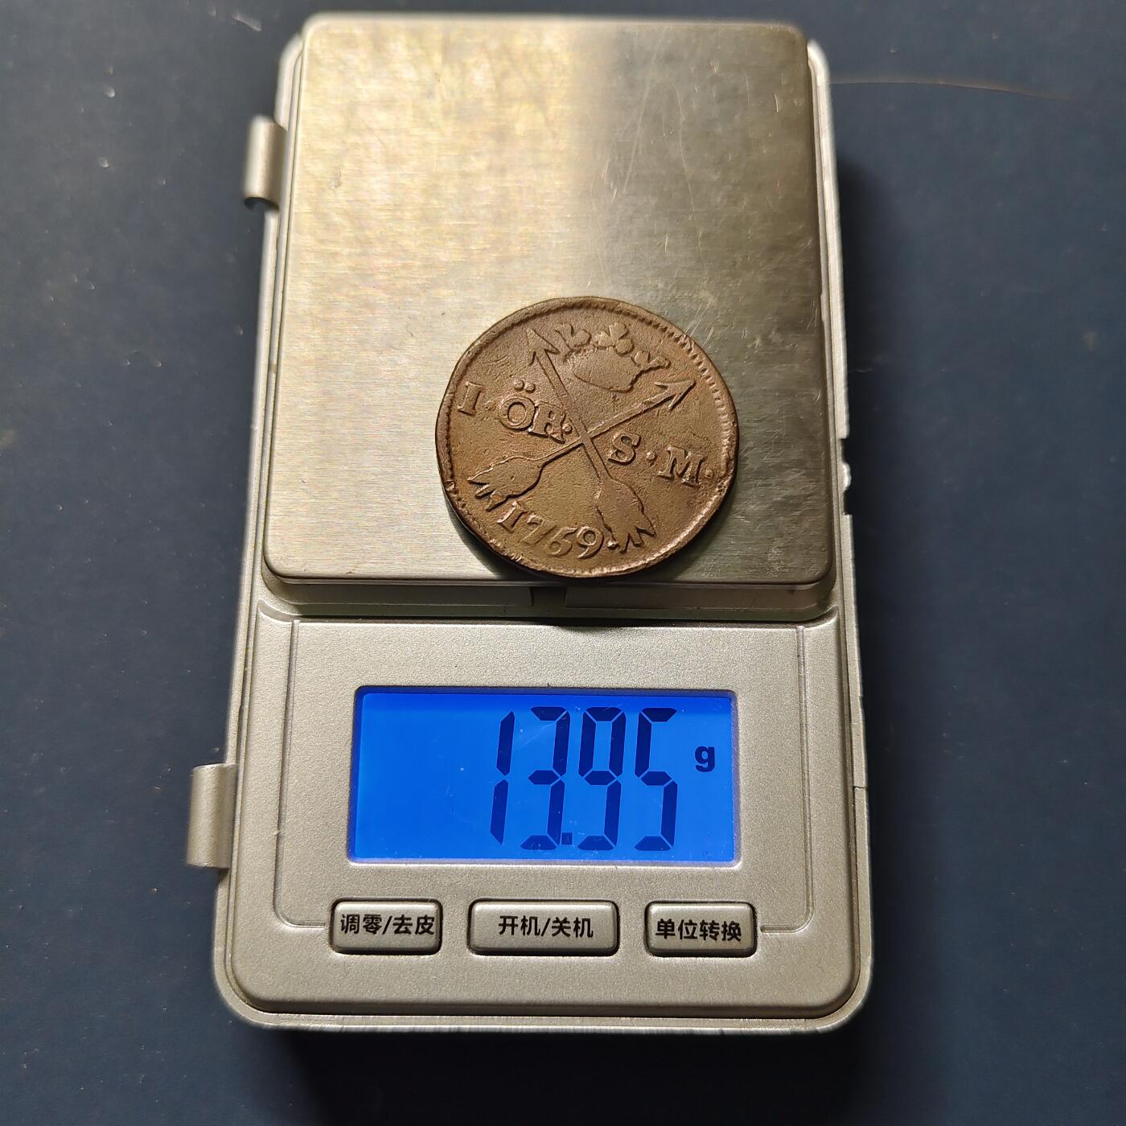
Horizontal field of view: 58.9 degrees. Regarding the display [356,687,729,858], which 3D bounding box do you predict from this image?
[{"bbox_3d":[-0.002,0.021,0.101,0.038,0.002,0.017,1,77,-1],"label":"display"}]

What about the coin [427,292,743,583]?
[{"bbox_3d":[0.002,-0.013,0.102,0.030,0.002,0.030,1,77,-1],"label":"coin"}]

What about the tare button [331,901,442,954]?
[{"bbox_3d":[-0.017,0.035,0.096,0.010,0.002,0.004,1,77,-1],"label":"tare button"}]

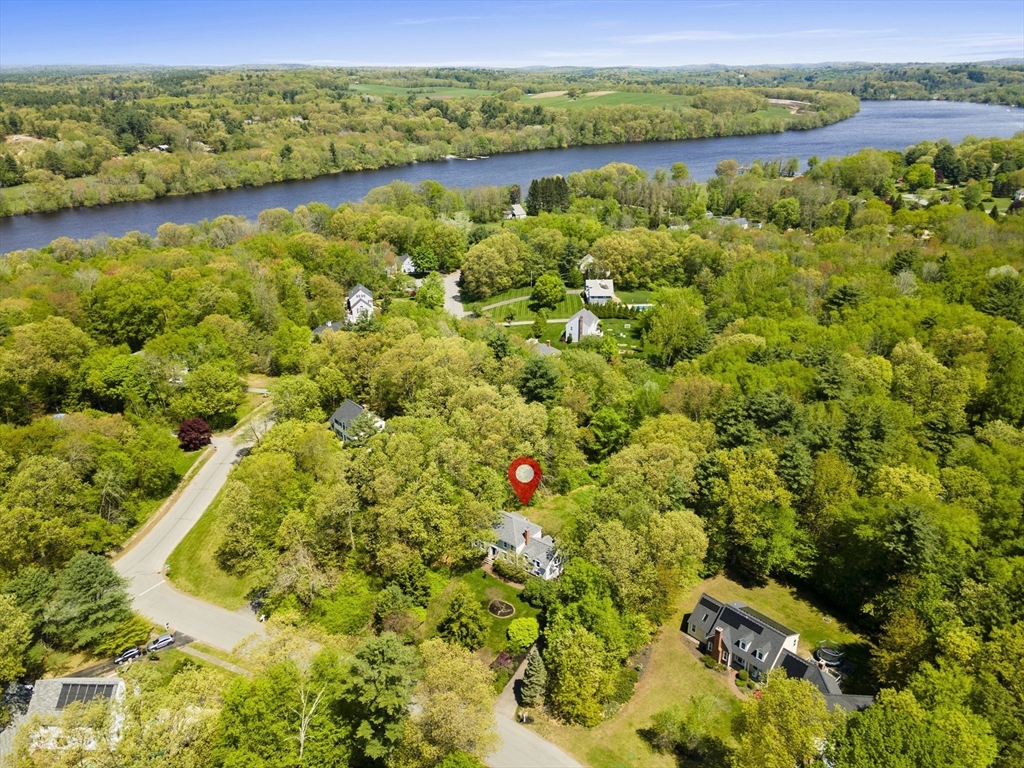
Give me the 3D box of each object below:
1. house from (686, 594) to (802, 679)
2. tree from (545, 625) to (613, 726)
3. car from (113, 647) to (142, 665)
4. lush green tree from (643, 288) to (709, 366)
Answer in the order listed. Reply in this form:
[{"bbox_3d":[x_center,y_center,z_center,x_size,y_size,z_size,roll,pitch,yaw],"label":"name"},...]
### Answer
[{"bbox_3d":[40.662,44.158,127.071,16.200,7.400,10.500,21,32,39],"label":"house"},{"bbox_3d":[9.960,43.820,106.610,10.140,17.580,10.140,0,24,0],"label":"tree"},{"bbox_3d":[-68.700,48.410,126.860,4.600,1.600,1.850,-15,28,-30],"label":"car"},{"bbox_3d":[53.070,-18.090,230.980,20.870,25.420,20.870,0,24,0],"label":"lush green tree"}]

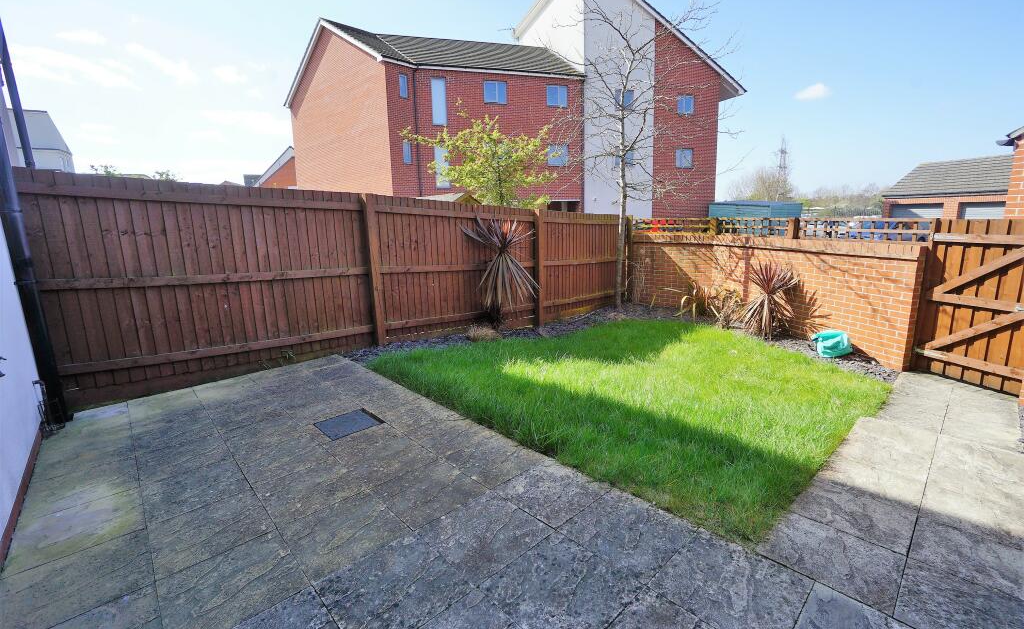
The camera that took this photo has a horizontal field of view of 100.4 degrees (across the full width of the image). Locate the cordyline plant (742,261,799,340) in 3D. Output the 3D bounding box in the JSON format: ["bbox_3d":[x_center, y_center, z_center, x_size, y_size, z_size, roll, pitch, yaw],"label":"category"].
[{"bbox_3d":[3.655,-0.200,6.030,0.740,1.080,0.740,5,13,31],"label":"cordyline plant"}]

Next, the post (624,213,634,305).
[{"bbox_3d":[2.357,-1.110,8.530,0.105,1.750,0.105,9,16,44],"label":"post"}]

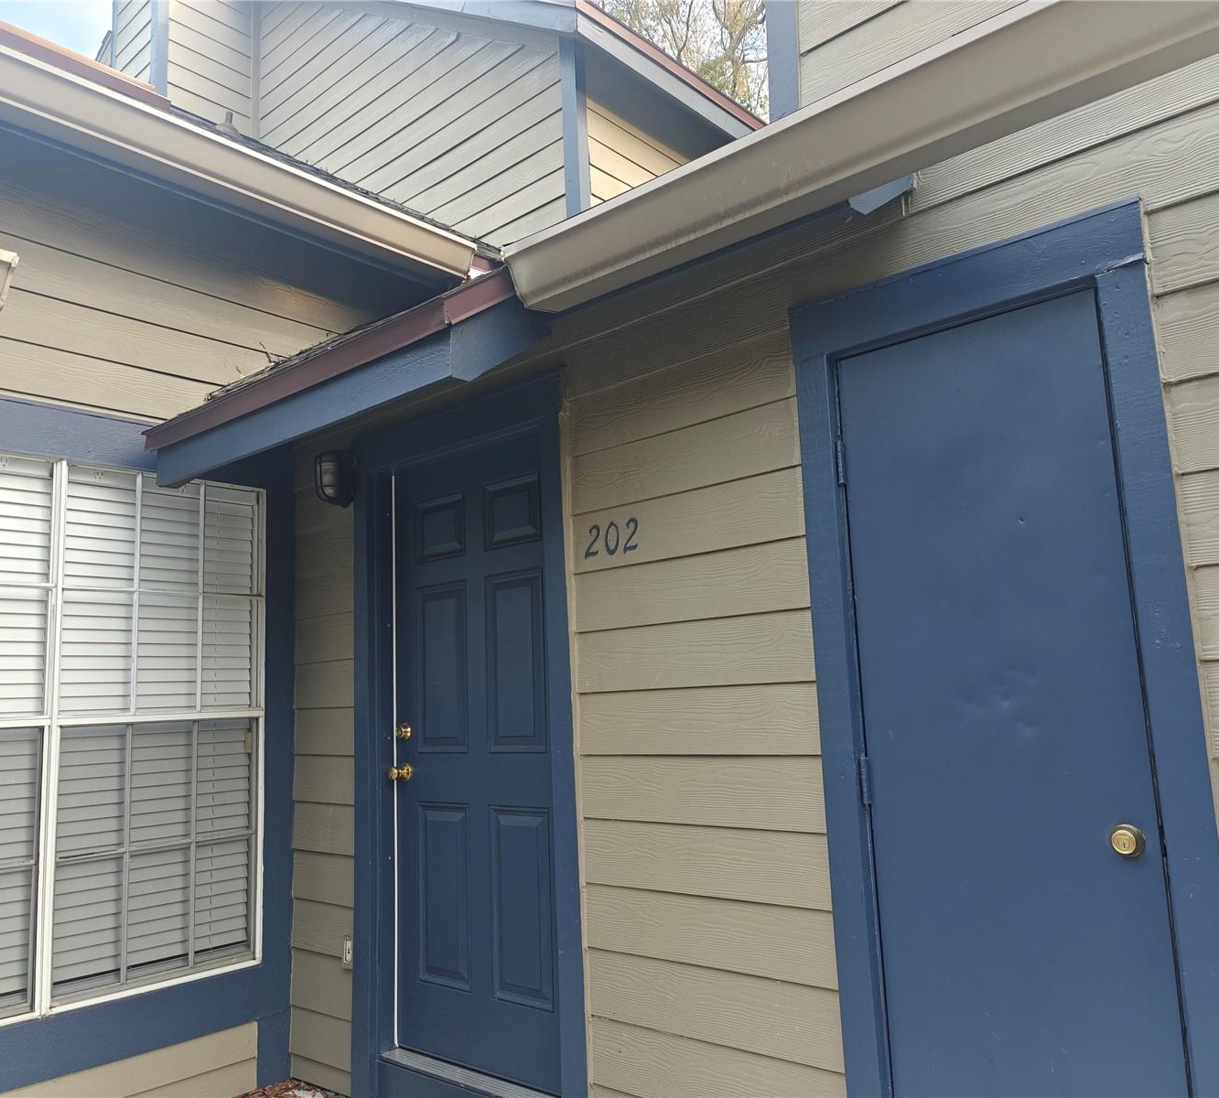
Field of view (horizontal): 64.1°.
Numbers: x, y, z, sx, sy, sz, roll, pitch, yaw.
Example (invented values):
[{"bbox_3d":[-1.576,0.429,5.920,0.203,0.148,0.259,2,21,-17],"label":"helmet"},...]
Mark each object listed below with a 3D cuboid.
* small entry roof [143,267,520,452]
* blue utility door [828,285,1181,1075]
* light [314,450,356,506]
[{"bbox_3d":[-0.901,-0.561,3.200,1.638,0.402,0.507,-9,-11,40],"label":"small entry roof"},{"bbox_3d":[0.845,0.499,2.084,0.600,2.030,0.050,-10,-11,41],"label":"blue utility door"},{"bbox_3d":[-1.045,-0.264,3.704,0.115,0.205,0.120,-10,-11,41],"label":"light"}]

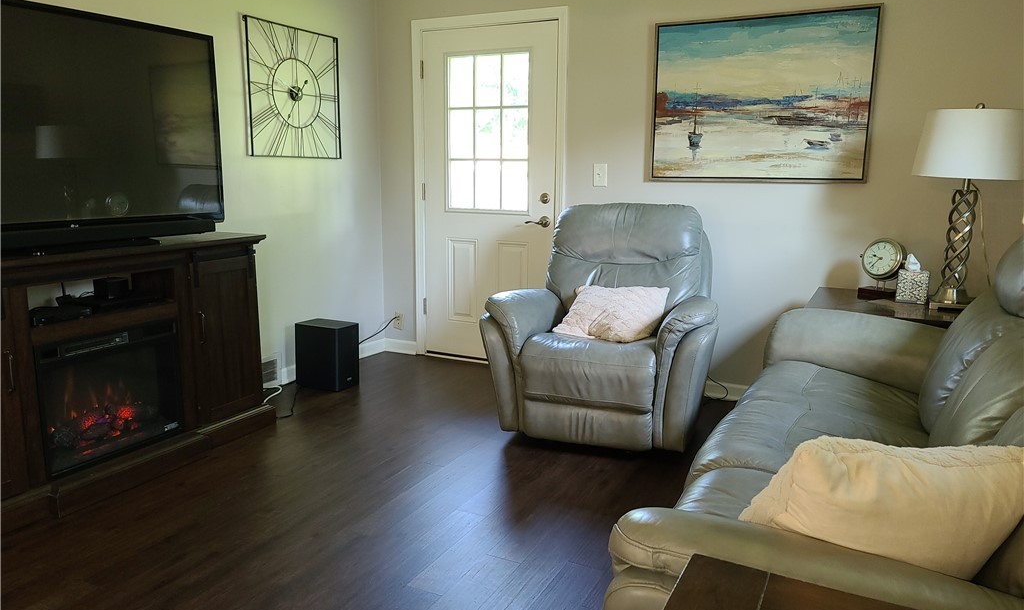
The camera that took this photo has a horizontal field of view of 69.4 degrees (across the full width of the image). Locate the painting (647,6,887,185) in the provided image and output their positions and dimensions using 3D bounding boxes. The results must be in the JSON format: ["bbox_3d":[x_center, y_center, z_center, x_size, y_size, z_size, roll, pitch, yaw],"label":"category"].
[{"bbox_3d":[1.230,-1.023,3.700,1.054,0.810,0.045,5,11,26],"label":"painting"}]

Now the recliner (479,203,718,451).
[{"bbox_3d":[0.484,0.047,3.596,1.030,1.045,0.960,3,10,16],"label":"recliner"}]

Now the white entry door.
[{"bbox_3d":[-0.141,-0.642,4.517,0.901,2.015,0.050,5,11,26],"label":"white entry door"}]

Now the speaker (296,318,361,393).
[{"bbox_3d":[-1.053,0.281,4.194,0.307,0.354,0.174,5,11,26],"label":"speaker"}]

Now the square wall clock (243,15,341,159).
[{"bbox_3d":[-1.188,-1.159,4.062,0.035,0.690,0.704,5,11,26],"label":"square wall clock"}]

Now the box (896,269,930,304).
[{"bbox_3d":[1.754,-0.079,3.237,0.118,0.137,0.118,5,11,26],"label":"box"}]

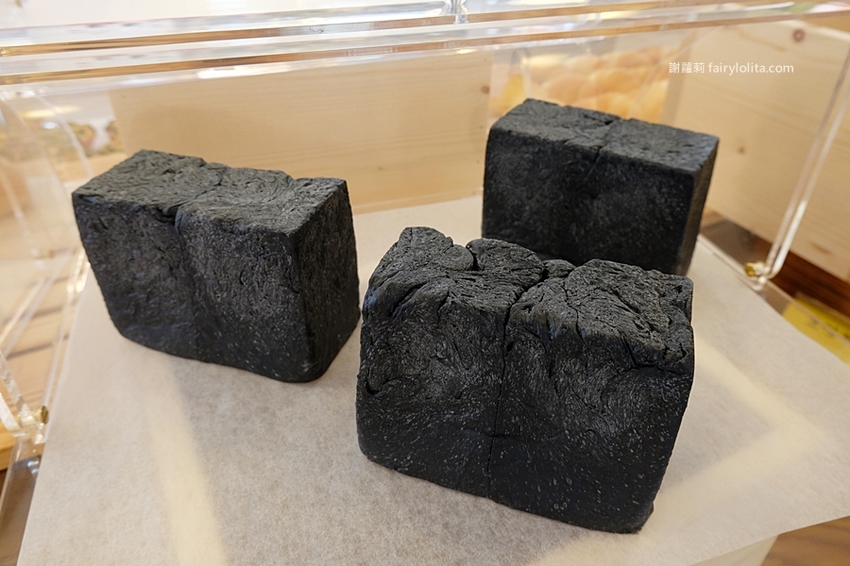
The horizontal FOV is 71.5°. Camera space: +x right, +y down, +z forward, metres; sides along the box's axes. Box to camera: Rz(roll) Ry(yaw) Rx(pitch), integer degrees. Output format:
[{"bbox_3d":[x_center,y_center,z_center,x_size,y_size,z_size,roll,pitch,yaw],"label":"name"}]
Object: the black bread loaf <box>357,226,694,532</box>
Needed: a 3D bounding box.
[{"bbox_3d":[0.058,0.056,0.368,0.176,0.136,0.081,10,35,15],"label":"black bread loaf"}]

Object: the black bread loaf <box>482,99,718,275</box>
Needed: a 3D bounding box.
[{"bbox_3d":[0.155,-0.073,0.554,0.180,0.140,0.088,20,39,27],"label":"black bread loaf"}]

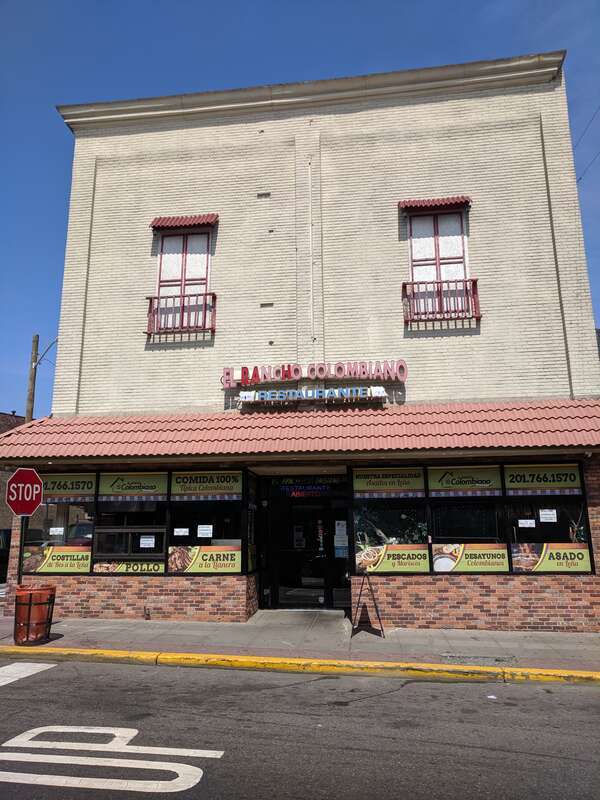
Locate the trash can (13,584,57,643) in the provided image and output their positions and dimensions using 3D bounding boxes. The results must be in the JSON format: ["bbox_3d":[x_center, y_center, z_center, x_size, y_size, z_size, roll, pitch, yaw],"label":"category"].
[{"bbox_3d":[-4.090,3.268,9.201,0.554,0.802,0.554,0,-13,0],"label":"trash can"}]

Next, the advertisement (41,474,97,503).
[{"bbox_3d":[-4.810,1.786,12.215,1.426,0.569,0.030,-2,-13,8],"label":"advertisement"}]

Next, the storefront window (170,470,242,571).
[{"bbox_3d":[-1.825,2.351,11.651,1.450,1.975,0.079,-2,-13,8],"label":"storefront window"}]

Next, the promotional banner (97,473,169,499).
[{"bbox_3d":[-3.330,1.732,12.015,1.445,0.549,0.030,-2,-13,8],"label":"promotional banner"}]

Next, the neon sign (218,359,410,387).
[{"bbox_3d":[0.283,-0.497,12.240,3.795,0.456,0.158,-2,-13,8],"label":"neon sign"}]

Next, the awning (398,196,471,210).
[{"bbox_3d":[2.840,-4.187,12.691,1.500,0.297,0.238,-2,-13,8],"label":"awning"}]

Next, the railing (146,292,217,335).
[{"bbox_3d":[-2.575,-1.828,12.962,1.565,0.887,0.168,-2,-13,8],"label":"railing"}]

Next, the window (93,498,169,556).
[{"bbox_3d":[-3.356,2.523,11.831,1.485,1.084,0.079,-2,-13,8],"label":"window"}]

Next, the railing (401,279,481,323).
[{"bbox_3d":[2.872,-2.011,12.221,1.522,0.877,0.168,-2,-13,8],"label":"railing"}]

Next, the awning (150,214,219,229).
[{"bbox_3d":[-2.569,-4.010,13.427,1.520,0.337,0.238,-2,-13,8],"label":"awning"}]

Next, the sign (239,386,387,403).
[{"bbox_3d":[0.249,-0.085,12.129,2.971,0.221,0.178,-2,-13,8],"label":"sign"}]

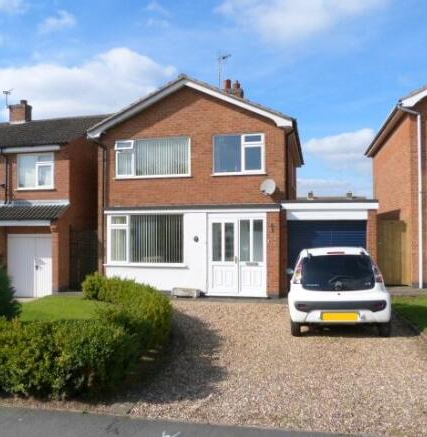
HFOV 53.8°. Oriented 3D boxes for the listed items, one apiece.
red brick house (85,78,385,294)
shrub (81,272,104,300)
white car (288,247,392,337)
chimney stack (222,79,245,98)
[{"bbox_3d":[1.102,-0.964,15.578,8.370,6.270,9.050,0,-1,14],"label":"red brick house"},{"bbox_3d":[-3.077,1.736,10.750,0.630,0.710,0.630,0,-1,14],"label":"shrub"},{"bbox_3d":[2.356,1.208,8.127,1.630,1.465,3.435,0,-1,14],"label":"white car"},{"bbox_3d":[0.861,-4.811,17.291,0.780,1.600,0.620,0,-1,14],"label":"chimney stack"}]

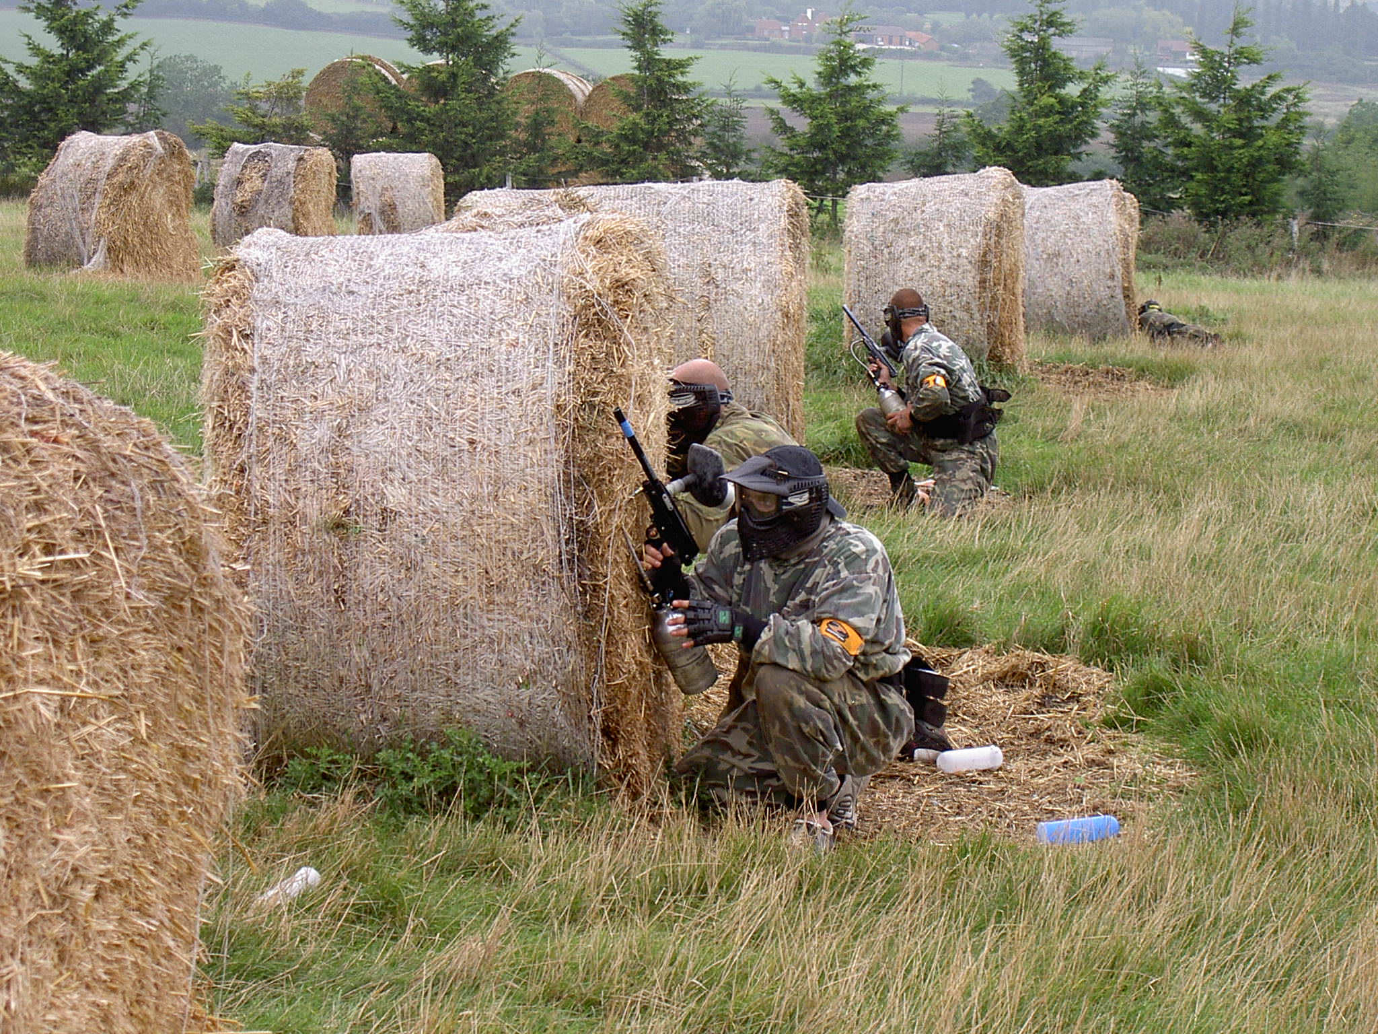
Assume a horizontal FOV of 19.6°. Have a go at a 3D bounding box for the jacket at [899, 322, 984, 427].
[{"bbox_3d":[1.151,-0.651,18.300,0.380,0.520,0.460,3,6,28],"label":"jacket"}]

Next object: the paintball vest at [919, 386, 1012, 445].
[{"bbox_3d":[1.303,-0.491,19.000,0.340,0.240,0.360,-16,-8,41],"label":"paintball vest"}]

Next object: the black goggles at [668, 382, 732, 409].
[{"bbox_3d":[0.015,-0.362,11.900,0.210,0.090,0.180,-1,6,-21],"label":"black goggles"}]

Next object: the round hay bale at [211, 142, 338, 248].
[{"bbox_3d":[-5.927,-4.617,57.000,1.250,1.500,1.500,4,6,18],"label":"round hay bale"}]

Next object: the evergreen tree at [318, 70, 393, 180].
[{"bbox_3d":[-5.097,-5.604,60.500,1.250,2.520,1.250,2,6,0],"label":"evergreen tree"}]

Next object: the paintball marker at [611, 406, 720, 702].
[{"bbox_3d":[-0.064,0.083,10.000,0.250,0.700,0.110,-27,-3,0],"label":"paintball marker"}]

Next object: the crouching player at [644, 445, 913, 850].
[{"bbox_3d":[0.229,0.326,10.000,0.700,1.000,0.580,-6,8,-45],"label":"crouching player"}]

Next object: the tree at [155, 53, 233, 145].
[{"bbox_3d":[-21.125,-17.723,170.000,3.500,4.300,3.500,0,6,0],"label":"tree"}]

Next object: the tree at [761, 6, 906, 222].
[{"bbox_3d":[2.546,-7.071,70.000,2.600,3.850,2.600,0,6,0],"label":"tree"}]

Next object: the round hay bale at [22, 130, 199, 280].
[{"bbox_3d":[-6.036,-3.257,41.600,1.200,1.480,1.500,6,7,33],"label":"round hay bale"}]

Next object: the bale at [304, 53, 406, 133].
[{"bbox_3d":[-5.502,-6.734,65.100,1.500,1.500,1.200,2,6,3],"label":"bale"}]

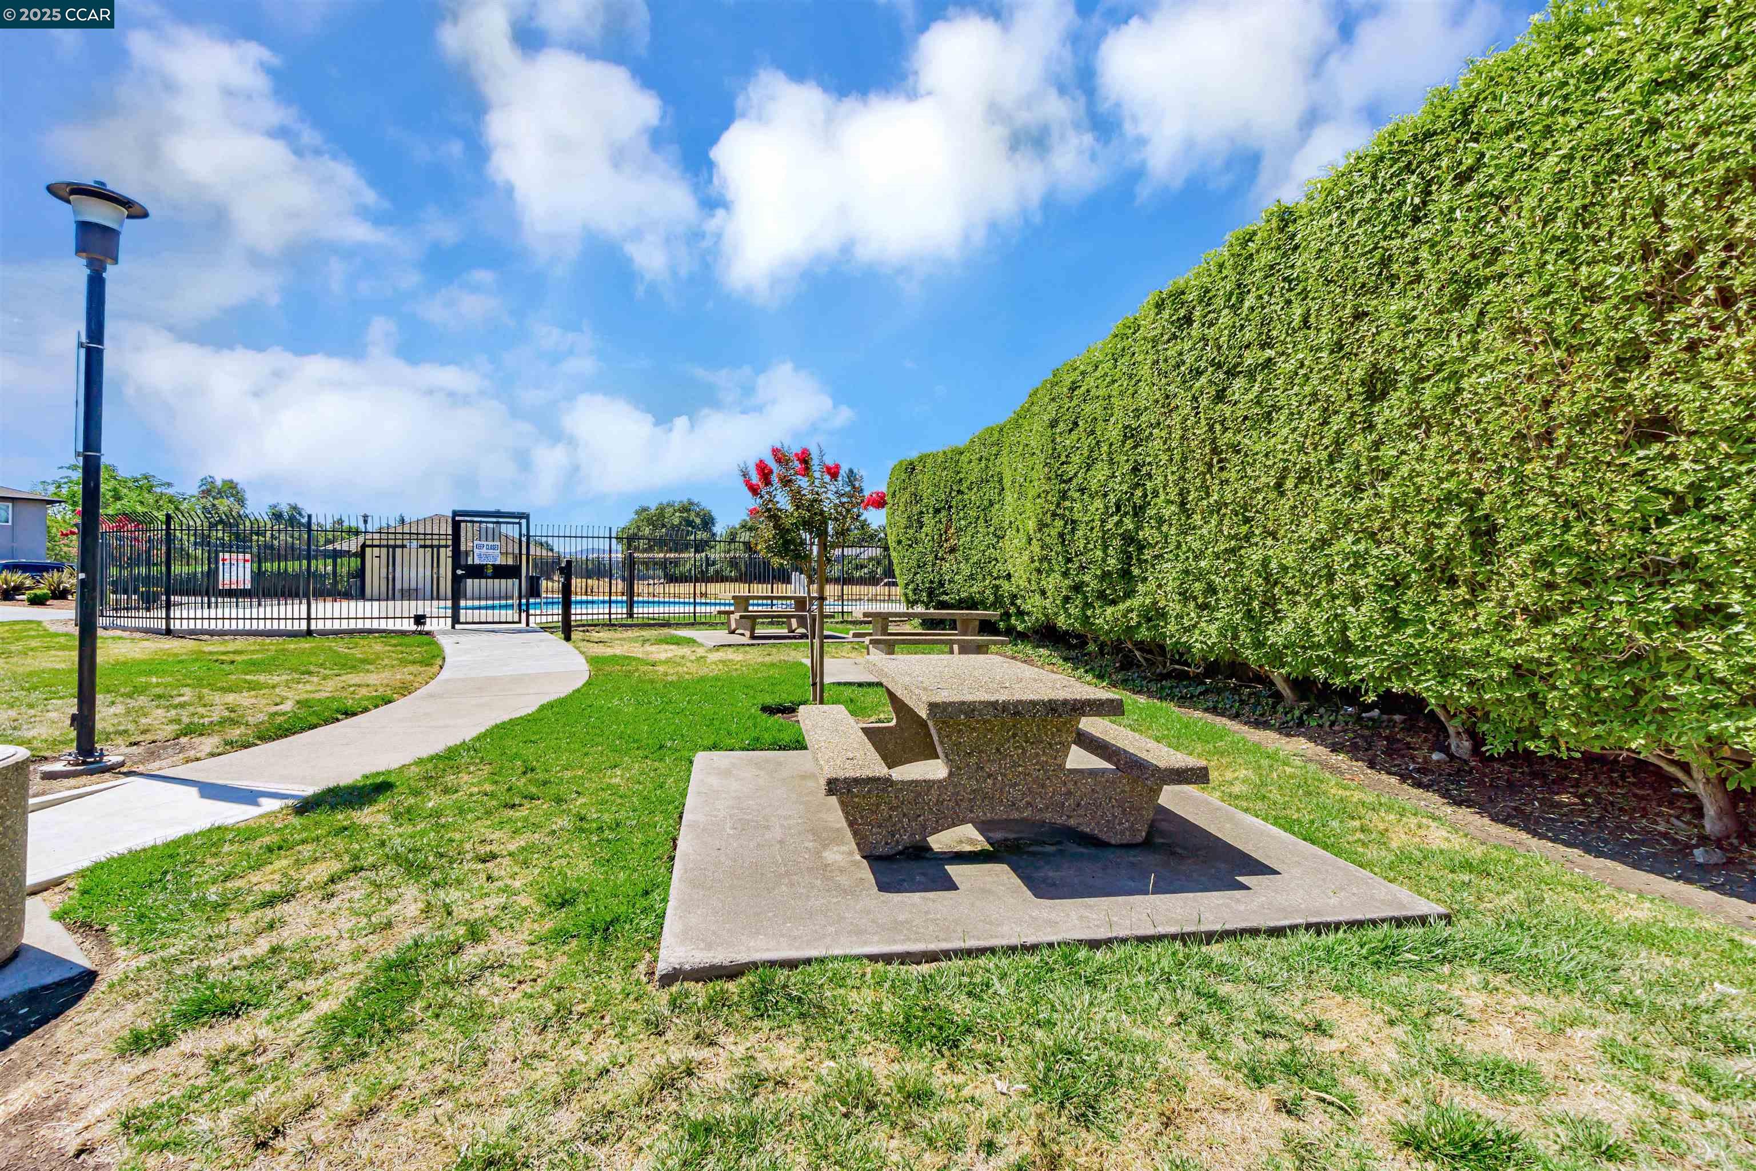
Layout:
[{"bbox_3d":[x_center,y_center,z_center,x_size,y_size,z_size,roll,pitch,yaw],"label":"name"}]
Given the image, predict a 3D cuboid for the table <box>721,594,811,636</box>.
[{"bbox_3d":[-2.012,0.581,13.996,1.818,0.760,1.757,1,0,-26],"label":"table"}]

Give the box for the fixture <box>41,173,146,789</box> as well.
[{"bbox_3d":[-4.971,-0.680,4.650,0.450,3.770,0.450,1,0,43],"label":"fixture"}]

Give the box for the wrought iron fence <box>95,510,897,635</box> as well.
[{"bbox_3d":[-6.500,-0.260,14.450,14.600,2.150,1.400,0,0,-17],"label":"wrought iron fence"}]

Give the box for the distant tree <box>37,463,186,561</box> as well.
[{"bbox_3d":[-37.701,-2.850,36.000,5.300,6.500,5.300,1,0,44],"label":"distant tree"}]

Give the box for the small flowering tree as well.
[{"bbox_3d":[-0.594,-0.060,6.750,1.360,2.470,1.300,1,0,0],"label":"small flowering tree"}]

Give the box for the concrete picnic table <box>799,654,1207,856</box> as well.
[{"bbox_3d":[0.511,0.879,4.111,1.757,0.760,1.818,1,0,-9],"label":"concrete picnic table"}]

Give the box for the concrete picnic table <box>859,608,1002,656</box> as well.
[{"bbox_3d":[0.635,0.745,10.007,1.818,0.760,1.757,1,-1,-10],"label":"concrete picnic table"}]

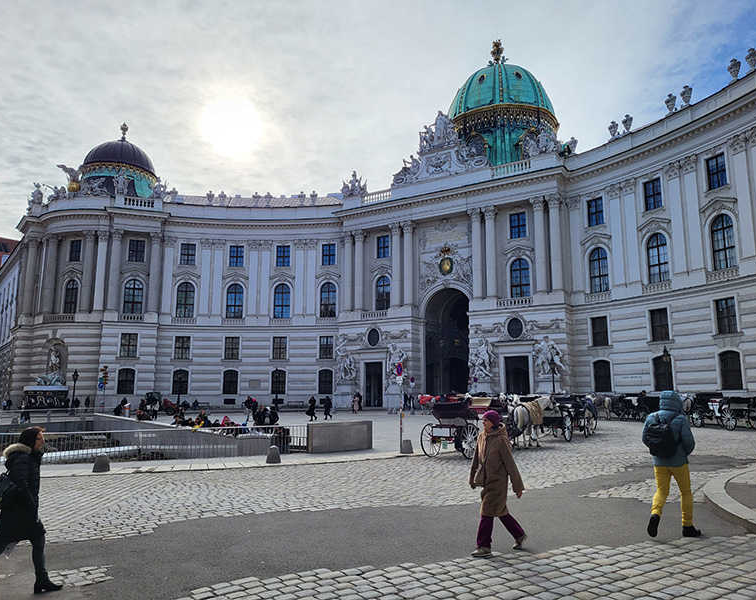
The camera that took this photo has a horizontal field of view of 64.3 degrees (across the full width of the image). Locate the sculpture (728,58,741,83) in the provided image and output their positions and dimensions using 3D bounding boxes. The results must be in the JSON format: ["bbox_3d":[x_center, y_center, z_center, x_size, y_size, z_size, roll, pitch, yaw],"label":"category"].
[{"bbox_3d":[25.071,-16.111,42.223,0.800,1.820,0.800,4,-10,-20],"label":"sculpture"}]

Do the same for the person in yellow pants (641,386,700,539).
[{"bbox_3d":[3.613,2.010,7.412,0.620,1.760,0.580,9,-13,-41],"label":"person in yellow pants"}]

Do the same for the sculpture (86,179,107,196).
[{"bbox_3d":[-30.835,-12.298,65.822,1.900,2.120,1.200,-1,-10,5],"label":"sculpture"}]

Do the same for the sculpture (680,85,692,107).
[{"bbox_3d":[24.232,-16.057,47.268,0.850,1.793,0.950,4,-10,-21],"label":"sculpture"}]

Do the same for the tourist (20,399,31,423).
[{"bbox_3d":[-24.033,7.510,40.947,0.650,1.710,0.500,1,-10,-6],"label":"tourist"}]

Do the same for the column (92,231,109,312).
[{"bbox_3d":[-30.887,-3.273,67.316,1.150,9.333,0.700,3,-10,-17],"label":"column"}]

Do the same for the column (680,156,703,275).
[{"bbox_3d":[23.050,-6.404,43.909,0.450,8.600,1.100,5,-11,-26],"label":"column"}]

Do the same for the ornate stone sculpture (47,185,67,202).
[{"bbox_3d":[-36.832,-12.231,68.841,2.200,2.070,1.400,-4,-10,24],"label":"ornate stone sculpture"}]

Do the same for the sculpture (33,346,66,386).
[{"bbox_3d":[-33.438,6.758,61.167,2.800,4.050,2.000,-1,-10,9],"label":"sculpture"}]

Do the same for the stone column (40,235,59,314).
[{"bbox_3d":[-36.742,-2.958,67.169,1.300,9.142,1.300,-1,-10,10],"label":"stone column"}]

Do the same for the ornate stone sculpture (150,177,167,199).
[{"bbox_3d":[-24.586,-12.605,67.461,1.750,2.510,1.200,3,-10,-16],"label":"ornate stone sculpture"}]

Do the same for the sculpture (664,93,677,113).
[{"bbox_3d":[23.753,-16.011,48.714,0.850,1.600,0.850,5,-10,-25],"label":"sculpture"}]

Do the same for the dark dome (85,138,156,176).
[{"bbox_3d":[-33.321,-18.758,77.969,8.800,4.450,8.800,-1,-10,7],"label":"dark dome"}]

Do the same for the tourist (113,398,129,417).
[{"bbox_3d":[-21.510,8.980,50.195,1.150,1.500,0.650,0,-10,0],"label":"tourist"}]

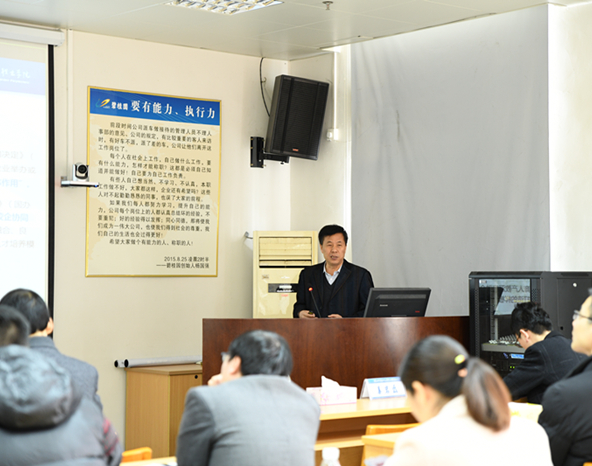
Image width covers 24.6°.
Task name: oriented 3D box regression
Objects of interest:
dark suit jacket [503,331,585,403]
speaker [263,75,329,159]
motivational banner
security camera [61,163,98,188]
[{"bbox_3d":[1.342,0.812,7.200,0.460,0.600,0.480,-2,-3,44],"label":"dark suit jacket"},{"bbox_3d":[-0.033,-0.903,10.661,0.390,0.600,0.350,8,2,-23],"label":"speaker"},{"bbox_3d":[-1.046,-0.360,10.258,1.210,1.390,0.030,2,-3,-41],"label":"motivational banner"},{"bbox_3d":[-1.543,-0.411,9.717,0.240,0.172,0.145,2,-3,-36],"label":"security camera"}]

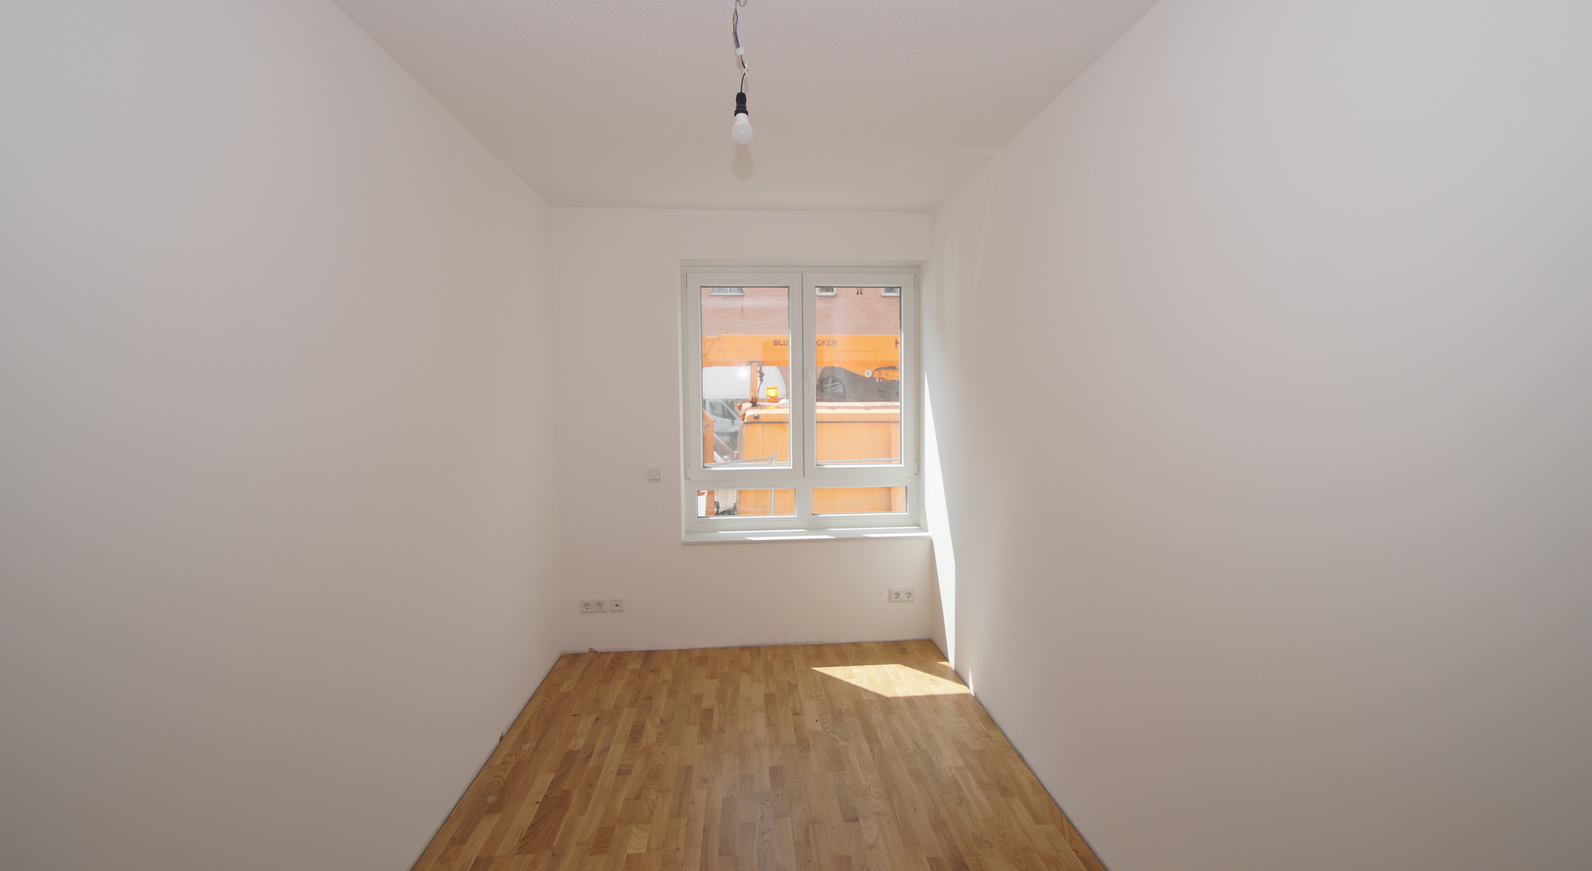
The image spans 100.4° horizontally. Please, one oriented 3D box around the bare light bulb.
[{"bbox_3d":[-0.136,-0.808,1.692,0.054,0.132,0.054,-1,4,-4],"label":"bare light bulb"}]

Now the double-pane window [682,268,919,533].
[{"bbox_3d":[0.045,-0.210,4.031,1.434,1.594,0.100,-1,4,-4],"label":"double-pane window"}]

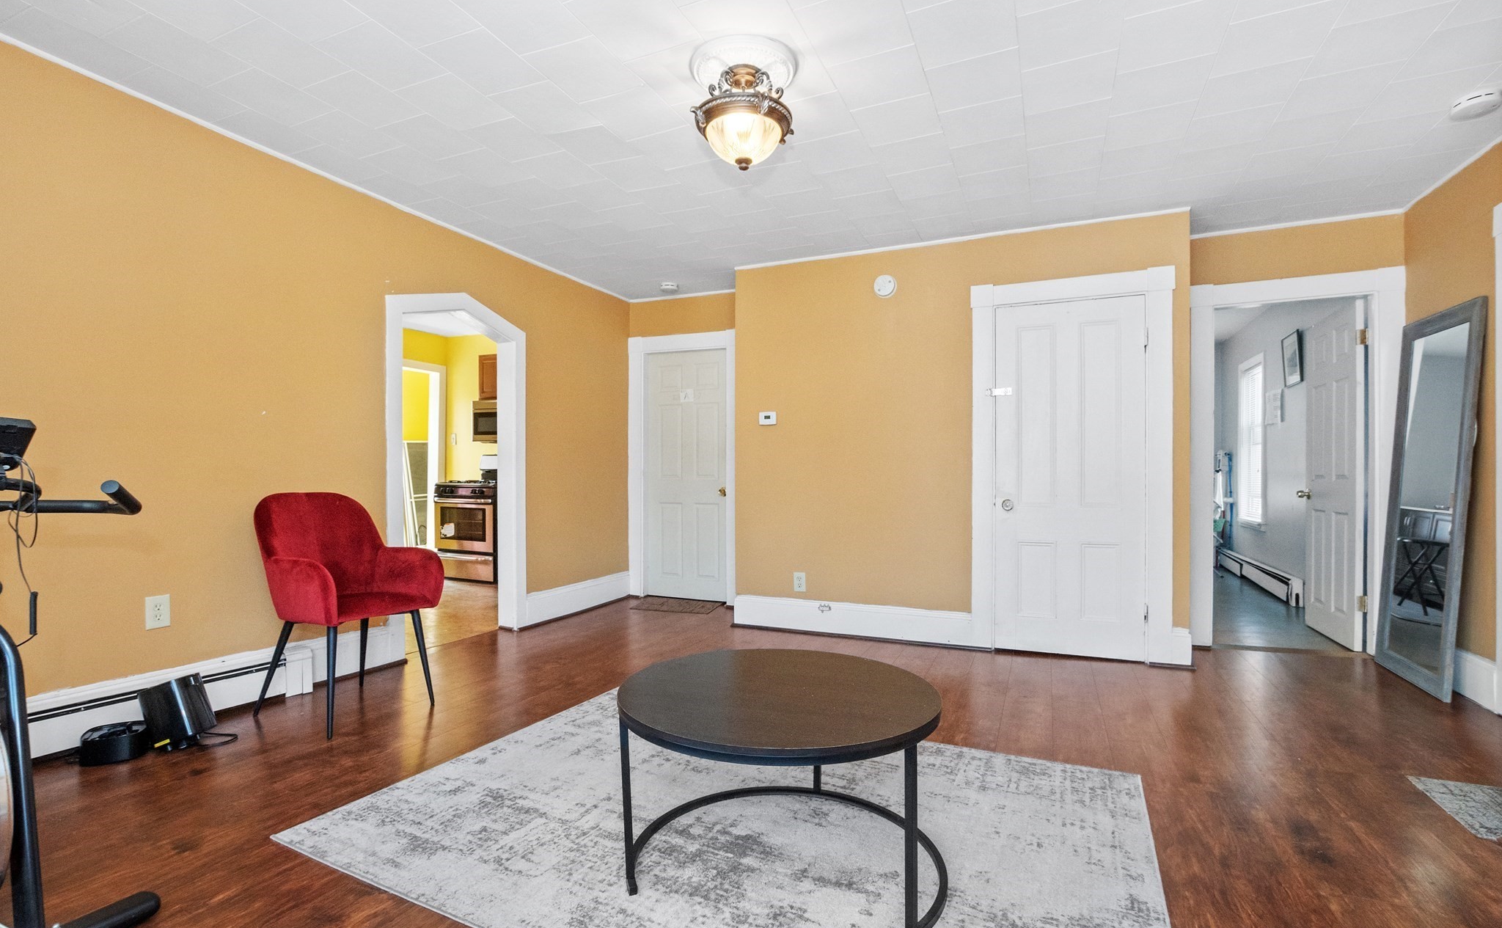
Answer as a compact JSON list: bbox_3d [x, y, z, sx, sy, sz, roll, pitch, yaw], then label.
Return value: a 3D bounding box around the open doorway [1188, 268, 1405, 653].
[{"bbox_3d":[3.085,0.015,3.590,0.970,2.160,0.150,0,0,21],"label":"open doorway"}]

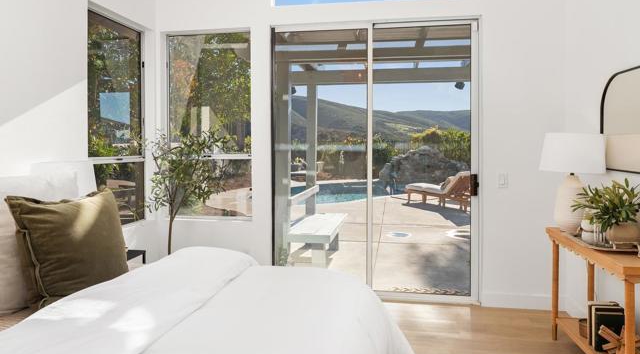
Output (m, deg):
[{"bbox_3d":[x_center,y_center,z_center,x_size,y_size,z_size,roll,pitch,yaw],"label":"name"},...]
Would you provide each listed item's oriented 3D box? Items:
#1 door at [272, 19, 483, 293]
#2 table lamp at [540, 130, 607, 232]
[{"bbox_3d":[0.460,-0.135,3.717,1.780,2.370,0.110,0,1,8],"label":"door"},{"bbox_3d":[1.617,0.041,2.725,0.380,0.620,0.380,0,1,8],"label":"table lamp"}]

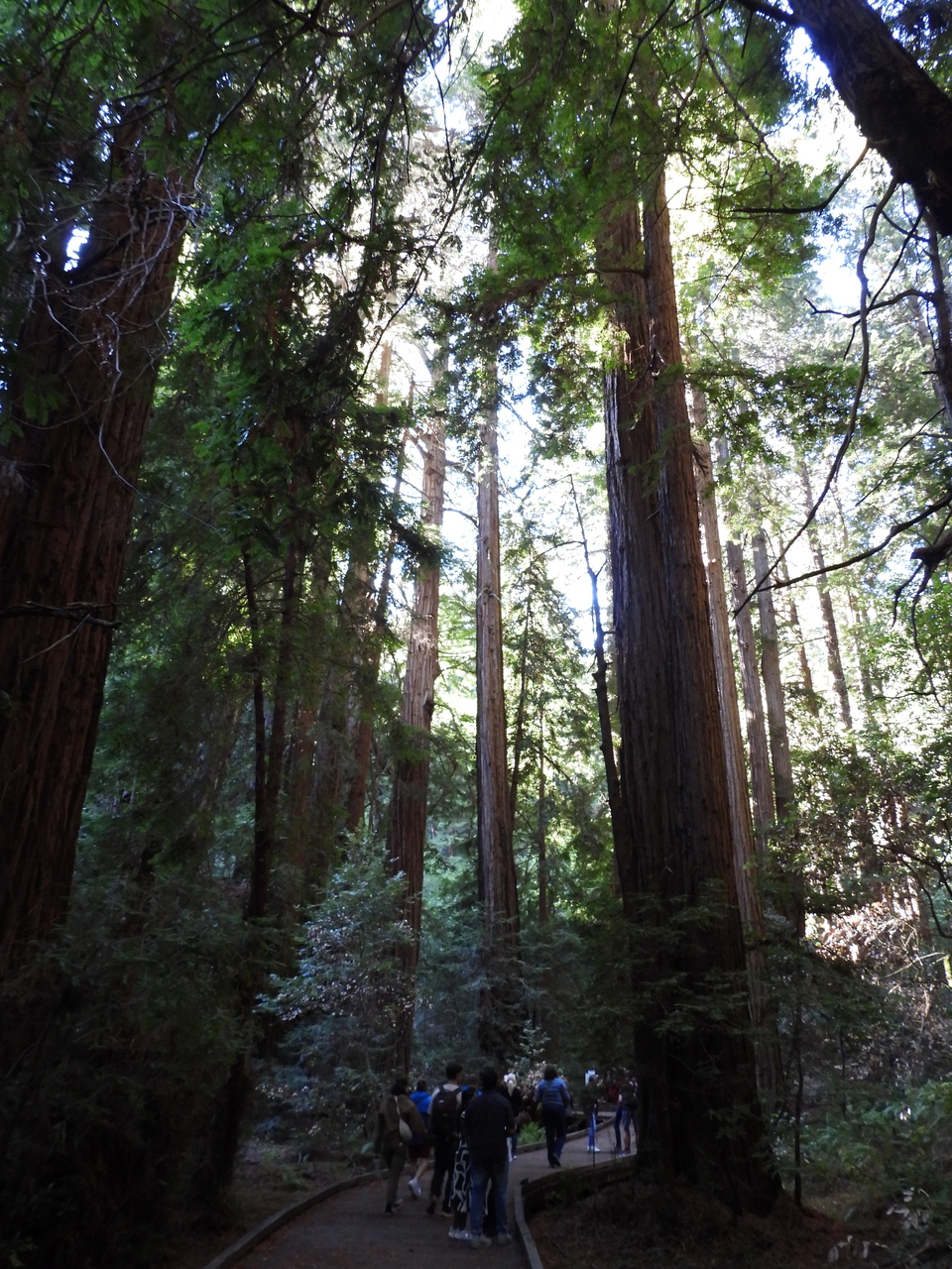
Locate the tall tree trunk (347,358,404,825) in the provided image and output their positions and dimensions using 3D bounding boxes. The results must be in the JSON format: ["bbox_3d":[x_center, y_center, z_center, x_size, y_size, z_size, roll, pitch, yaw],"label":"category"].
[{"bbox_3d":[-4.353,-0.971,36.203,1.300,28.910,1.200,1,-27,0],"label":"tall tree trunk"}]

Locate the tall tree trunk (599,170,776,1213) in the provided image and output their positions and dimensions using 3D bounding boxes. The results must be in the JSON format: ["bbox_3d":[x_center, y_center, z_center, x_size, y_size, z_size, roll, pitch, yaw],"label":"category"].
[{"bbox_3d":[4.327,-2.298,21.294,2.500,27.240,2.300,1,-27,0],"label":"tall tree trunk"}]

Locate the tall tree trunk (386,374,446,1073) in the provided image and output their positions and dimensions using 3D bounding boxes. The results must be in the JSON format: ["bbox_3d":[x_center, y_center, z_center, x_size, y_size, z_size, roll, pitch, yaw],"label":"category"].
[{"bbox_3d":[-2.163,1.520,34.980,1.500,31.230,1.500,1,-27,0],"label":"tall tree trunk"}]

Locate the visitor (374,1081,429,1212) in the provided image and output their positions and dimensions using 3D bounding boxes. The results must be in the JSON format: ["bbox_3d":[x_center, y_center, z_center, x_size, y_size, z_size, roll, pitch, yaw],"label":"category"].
[{"bbox_3d":[-1.050,6.981,12.043,0.660,1.600,0.500,-3,-27,7],"label":"visitor"}]

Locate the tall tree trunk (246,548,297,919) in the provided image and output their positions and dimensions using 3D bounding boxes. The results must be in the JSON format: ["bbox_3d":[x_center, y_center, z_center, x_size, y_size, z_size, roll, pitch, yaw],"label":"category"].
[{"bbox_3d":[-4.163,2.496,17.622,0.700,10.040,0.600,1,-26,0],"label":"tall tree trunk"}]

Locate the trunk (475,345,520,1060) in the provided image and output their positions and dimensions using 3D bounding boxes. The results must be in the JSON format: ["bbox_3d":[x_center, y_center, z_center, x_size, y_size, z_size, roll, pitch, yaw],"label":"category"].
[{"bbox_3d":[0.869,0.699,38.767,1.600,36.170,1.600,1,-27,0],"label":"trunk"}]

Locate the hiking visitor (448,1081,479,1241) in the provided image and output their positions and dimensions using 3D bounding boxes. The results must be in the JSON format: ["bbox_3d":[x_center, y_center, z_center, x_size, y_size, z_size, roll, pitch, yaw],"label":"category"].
[{"bbox_3d":[-0.107,5.935,10.002,0.500,1.570,0.420,-1,-27,4],"label":"hiking visitor"}]

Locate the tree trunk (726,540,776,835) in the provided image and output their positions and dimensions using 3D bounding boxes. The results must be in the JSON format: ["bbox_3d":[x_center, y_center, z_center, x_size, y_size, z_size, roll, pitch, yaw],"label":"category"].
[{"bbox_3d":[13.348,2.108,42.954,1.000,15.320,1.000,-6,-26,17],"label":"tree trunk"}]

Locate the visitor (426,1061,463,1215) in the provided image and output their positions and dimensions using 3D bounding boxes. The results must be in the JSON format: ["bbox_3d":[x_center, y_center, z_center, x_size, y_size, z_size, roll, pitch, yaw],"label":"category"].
[{"bbox_3d":[-0.399,6.661,11.649,0.550,1.740,0.480,-3,-27,7],"label":"visitor"}]

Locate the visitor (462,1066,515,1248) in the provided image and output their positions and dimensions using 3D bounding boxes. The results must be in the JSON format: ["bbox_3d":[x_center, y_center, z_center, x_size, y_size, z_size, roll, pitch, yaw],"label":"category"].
[{"bbox_3d":[0.160,5.751,9.761,0.580,1.730,0.450,-4,-27,11],"label":"visitor"}]

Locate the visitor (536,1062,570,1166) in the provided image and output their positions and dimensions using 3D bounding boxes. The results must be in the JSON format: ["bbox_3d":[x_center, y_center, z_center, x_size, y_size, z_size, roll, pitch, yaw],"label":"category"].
[{"bbox_3d":[1.396,8.729,15.997,0.580,1.650,0.450,-4,-27,9],"label":"visitor"}]

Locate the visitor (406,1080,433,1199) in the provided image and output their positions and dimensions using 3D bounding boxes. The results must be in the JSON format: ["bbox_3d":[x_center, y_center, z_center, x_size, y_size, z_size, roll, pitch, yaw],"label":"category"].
[{"bbox_3d":[-0.851,7.653,13.386,0.520,1.580,0.500,-1,-27,4],"label":"visitor"}]

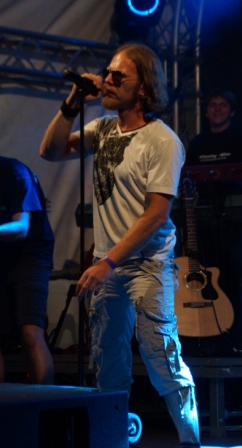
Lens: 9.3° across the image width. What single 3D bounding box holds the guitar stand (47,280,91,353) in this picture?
[{"bbox_3d":[-0.283,0.548,8.700,0.270,0.400,0.280,0,-6,5],"label":"guitar stand"}]

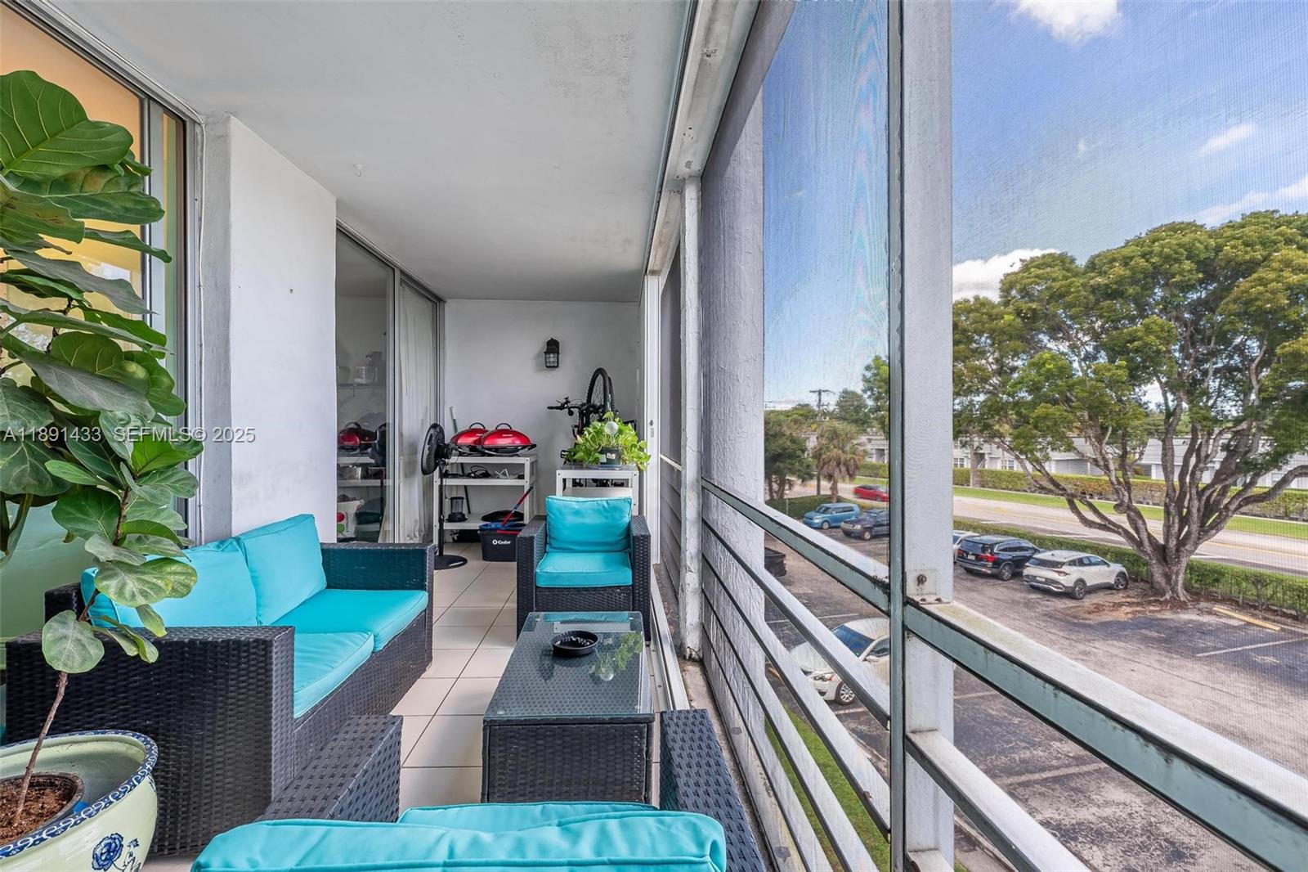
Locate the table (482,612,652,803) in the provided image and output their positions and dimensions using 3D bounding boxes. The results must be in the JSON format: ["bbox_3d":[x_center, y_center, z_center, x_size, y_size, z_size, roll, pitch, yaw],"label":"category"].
[{"bbox_3d":[-0.250,0.916,1.846,0.455,0.360,0.800,0,1,-4],"label":"table"}]

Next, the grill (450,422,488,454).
[{"bbox_3d":[-1.607,0.047,5.024,0.530,0.290,0.430,0,1,-20],"label":"grill"}]

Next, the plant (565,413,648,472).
[{"bbox_3d":[-0.374,0.058,4.385,0.680,0.450,0.550,0,1,-4],"label":"plant"}]

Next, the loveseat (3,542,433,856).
[{"bbox_3d":[-1.363,0.717,2.005,0.660,0.720,1.190,0,1,-4],"label":"loveseat"}]

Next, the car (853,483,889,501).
[{"bbox_3d":[19.858,4.967,49.068,1.820,1.460,4.600,0,1,-22],"label":"car"}]

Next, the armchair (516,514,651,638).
[{"bbox_3d":[-0.384,0.753,3.179,0.690,0.660,0.660,0,1,-4],"label":"armchair"}]

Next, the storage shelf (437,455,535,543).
[{"bbox_3d":[-1.484,0.616,4.907,0.808,0.870,0.480,0,1,-4],"label":"storage shelf"}]

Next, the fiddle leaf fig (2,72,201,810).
[{"bbox_3d":[-1.282,0.000,1.026,0.540,1.400,0.540,0,1,-4],"label":"fiddle leaf fig"}]

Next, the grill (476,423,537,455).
[{"bbox_3d":[-1.311,0.045,4.854,0.530,0.290,0.430,0,1,-20],"label":"grill"}]

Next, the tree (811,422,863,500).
[{"bbox_3d":[13.095,2.413,39.000,3.600,6.700,3.600,0,1,19],"label":"tree"}]

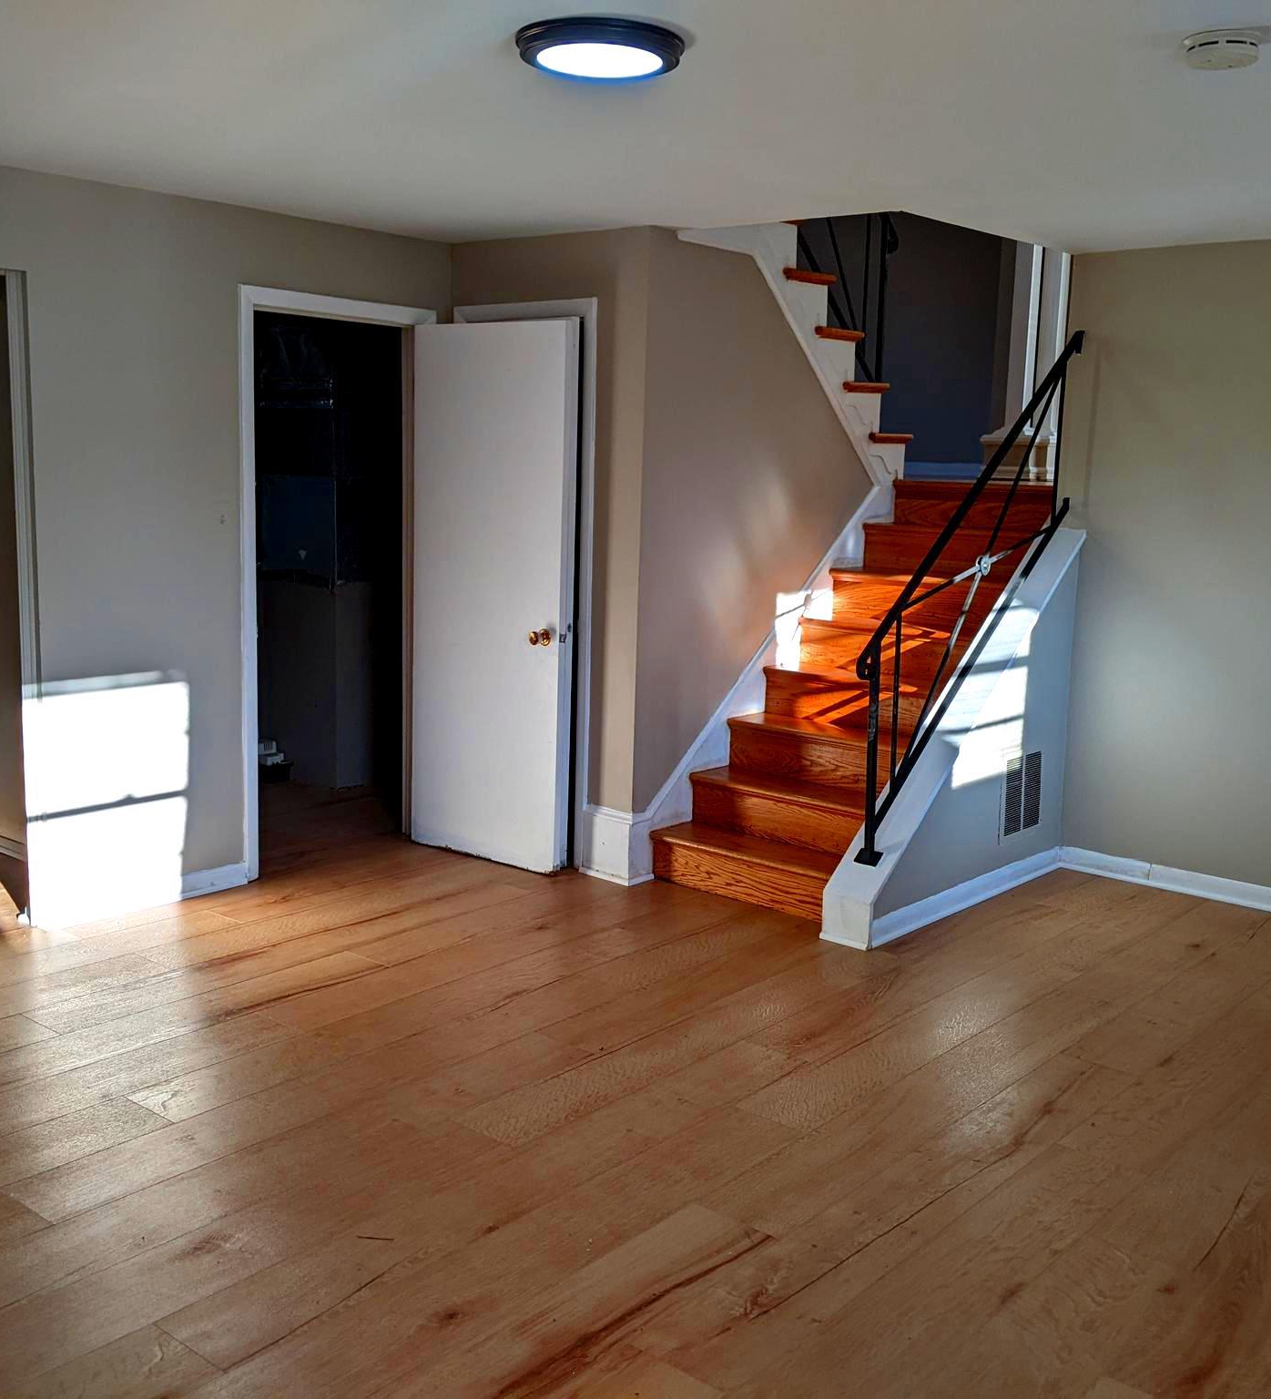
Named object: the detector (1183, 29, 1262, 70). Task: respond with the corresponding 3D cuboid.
[{"bbox_3d":[1.108,-1.224,2.745,0.140,0.039,0.140,10,12,40],"label":"detector"}]

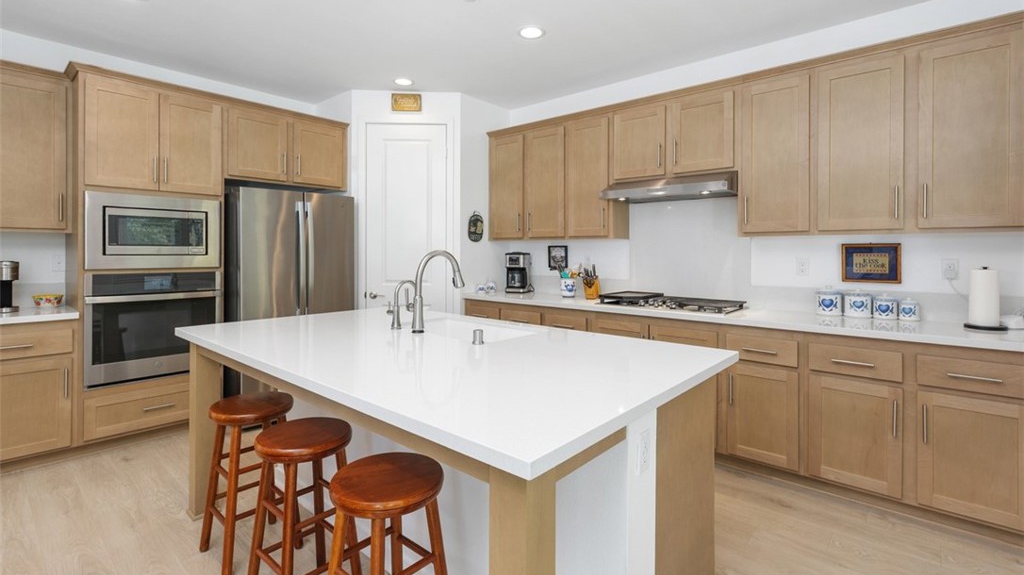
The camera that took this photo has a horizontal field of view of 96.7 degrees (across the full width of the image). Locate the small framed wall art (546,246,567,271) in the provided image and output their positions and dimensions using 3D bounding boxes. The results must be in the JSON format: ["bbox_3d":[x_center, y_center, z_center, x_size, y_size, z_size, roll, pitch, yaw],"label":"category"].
[{"bbox_3d":[0.423,-0.277,4.178,0.227,0.216,0.022,2,3,40],"label":"small framed wall art"}]

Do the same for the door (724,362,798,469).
[{"bbox_3d":[1.386,0.703,2.519,0.352,0.525,0.023,2,4,40],"label":"door"}]

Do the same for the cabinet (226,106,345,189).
[{"bbox_3d":[-2.030,-1.163,3.994,0.420,0.526,0.945,3,4,41],"label":"cabinet"}]

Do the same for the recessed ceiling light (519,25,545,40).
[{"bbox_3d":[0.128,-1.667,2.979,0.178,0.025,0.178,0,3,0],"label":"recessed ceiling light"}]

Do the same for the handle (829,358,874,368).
[{"bbox_3d":[1.672,0.370,2.235,0.169,0.013,0.033,2,4,40],"label":"handle"}]

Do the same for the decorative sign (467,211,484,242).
[{"bbox_3d":[-0.337,-0.581,4.407,0.015,0.291,0.213,3,4,41],"label":"decorative sign"}]

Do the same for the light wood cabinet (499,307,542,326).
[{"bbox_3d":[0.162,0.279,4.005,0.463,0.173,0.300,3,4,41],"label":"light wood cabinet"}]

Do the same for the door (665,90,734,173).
[{"bbox_3d":[1.349,-1.084,3.240,0.438,0.517,0.030,3,4,41],"label":"door"}]

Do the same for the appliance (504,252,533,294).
[{"bbox_3d":[0.054,-0.129,4.130,0.190,0.368,0.240,1,3,22],"label":"appliance"}]

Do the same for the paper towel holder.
[{"bbox_3d":[2.377,0.057,2.280,0.155,0.321,0.155,2,3,40],"label":"paper towel holder"}]

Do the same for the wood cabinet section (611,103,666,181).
[{"bbox_3d":[0.932,-1.052,3.338,0.396,0.491,0.028,2,3,40],"label":"wood cabinet section"}]

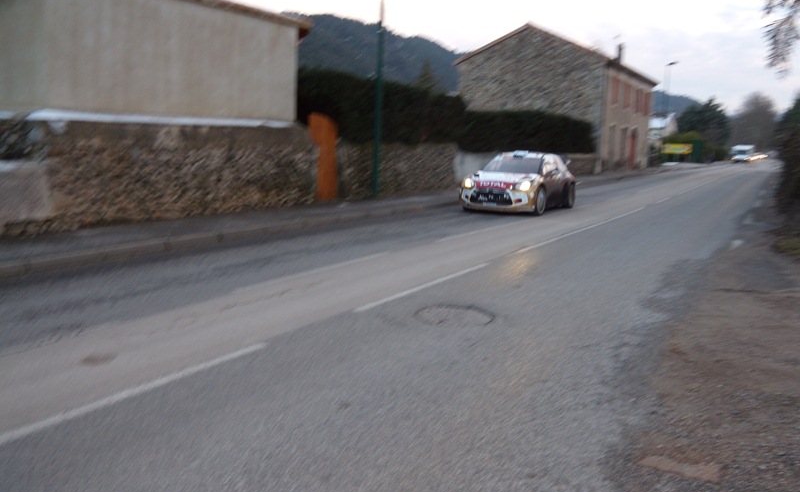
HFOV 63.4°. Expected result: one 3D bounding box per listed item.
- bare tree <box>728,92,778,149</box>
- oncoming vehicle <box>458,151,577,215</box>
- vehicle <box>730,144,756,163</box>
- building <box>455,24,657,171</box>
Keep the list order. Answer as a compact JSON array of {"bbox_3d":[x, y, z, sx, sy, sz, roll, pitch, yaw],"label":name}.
[{"bbox_3d":[76.263,-26.395,140.000,10.200,13.630,10.000,7,10,26],"label":"bare tree"},{"bbox_3d":[3.040,-1.625,16.064,1.830,1.420,3.950,7,11,30],"label":"oncoming vehicle"},{"bbox_3d":[60.550,-16.296,114.000,2.200,2.800,6.000,9,12,38],"label":"vehicle"},{"bbox_3d":[11.140,-9.524,43.991,9.515,8.175,15.334,7,10,29],"label":"building"}]

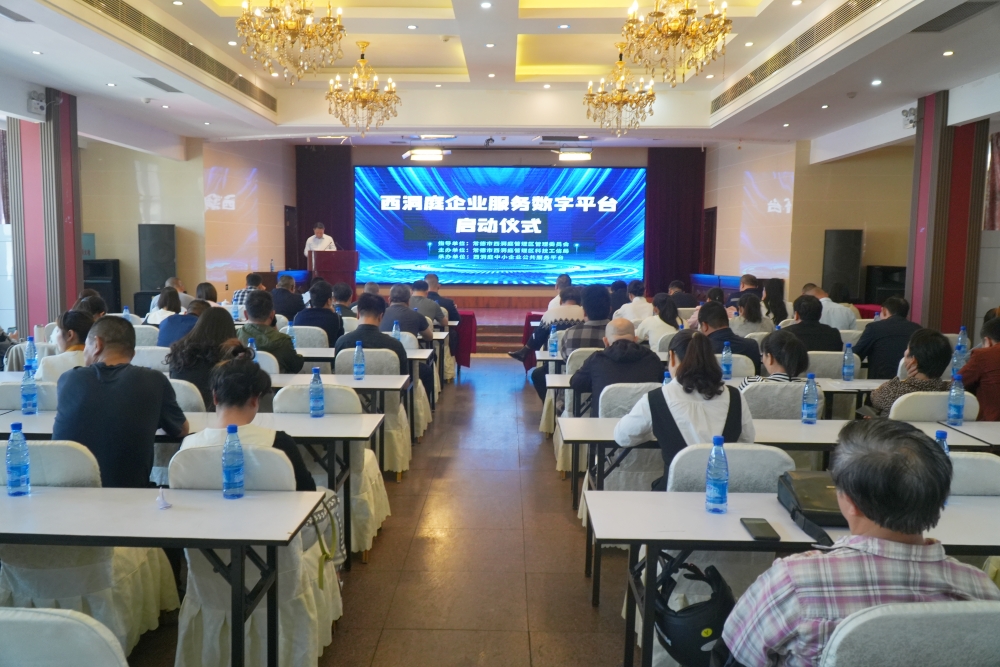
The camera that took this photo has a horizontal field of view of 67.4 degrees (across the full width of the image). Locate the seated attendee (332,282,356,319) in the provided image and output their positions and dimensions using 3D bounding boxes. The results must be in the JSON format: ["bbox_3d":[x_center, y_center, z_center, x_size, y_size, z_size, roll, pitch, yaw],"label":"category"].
[{"bbox_3d":[-1.701,0.063,8.136,0.500,1.220,0.780,1,6,0],"label":"seated attendee"}]

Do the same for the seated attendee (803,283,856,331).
[{"bbox_3d":[2.820,0.233,6.535,0.530,1.290,0.800,1,6,1],"label":"seated attendee"}]

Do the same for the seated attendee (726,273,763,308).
[{"bbox_3d":[3.310,-0.124,10.169,0.550,1.330,0.780,1,6,0],"label":"seated attendee"}]

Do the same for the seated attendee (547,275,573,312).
[{"bbox_3d":[0.752,-0.064,8.988,0.480,1.287,0.780,0,6,-2],"label":"seated attendee"}]

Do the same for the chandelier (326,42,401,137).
[{"bbox_3d":[-1.539,-2.736,8.454,0.850,1.040,0.850,1,6,1],"label":"chandelier"}]

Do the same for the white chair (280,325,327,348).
[{"bbox_3d":[-1.636,0.379,6.566,0.470,0.890,0.560,1,6,1],"label":"white chair"}]

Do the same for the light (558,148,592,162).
[{"bbox_3d":[1.355,-3.200,13.413,0.600,0.219,0.280,1,6,1],"label":"light"}]

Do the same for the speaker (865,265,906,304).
[{"bbox_3d":[5.808,-0.440,11.148,0.580,1.150,0.520,2,6,16],"label":"speaker"}]

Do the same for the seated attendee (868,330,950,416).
[{"bbox_3d":[2.104,0.545,3.879,0.560,1.170,0.740,-2,7,-19],"label":"seated attendee"}]

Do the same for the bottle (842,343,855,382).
[{"bbox_3d":[2.223,0.184,4.769,0.068,0.234,0.068,1,6,1],"label":"bottle"}]

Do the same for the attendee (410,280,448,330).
[{"bbox_3d":[-0.799,0.055,7.965,0.500,1.249,0.780,1,6,3],"label":"attendee"}]

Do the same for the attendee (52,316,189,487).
[{"bbox_3d":[-1.445,0.557,3.009,0.540,1.264,0.780,1,6,0],"label":"attendee"}]

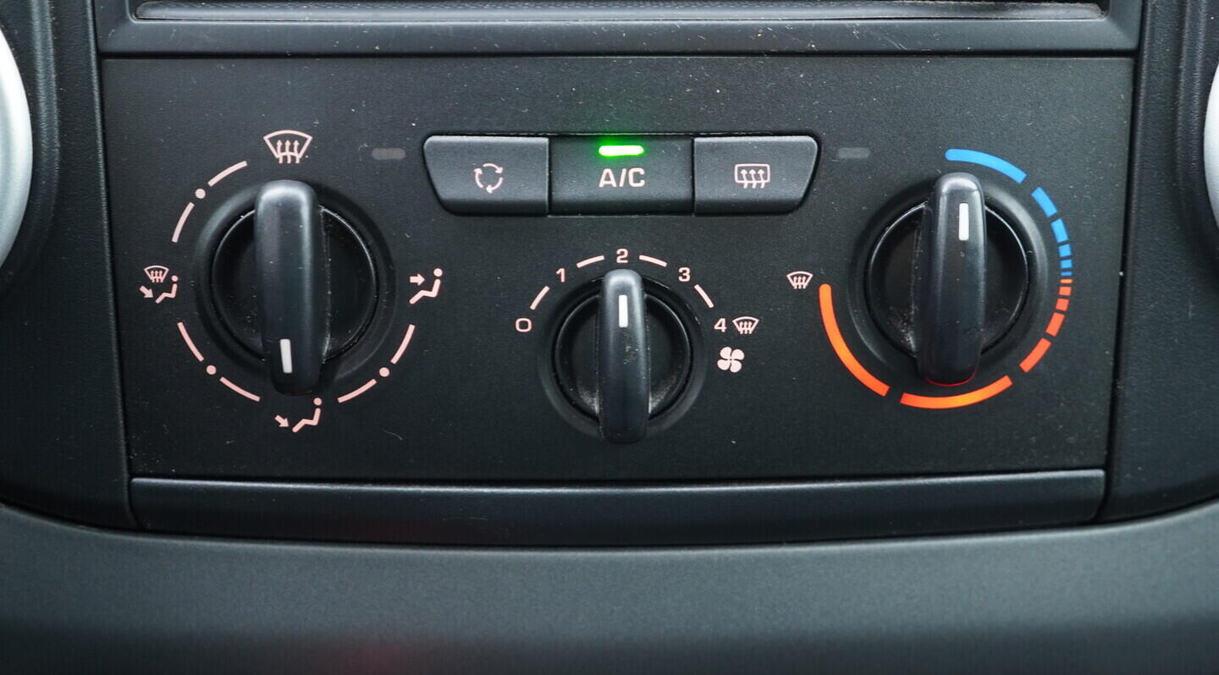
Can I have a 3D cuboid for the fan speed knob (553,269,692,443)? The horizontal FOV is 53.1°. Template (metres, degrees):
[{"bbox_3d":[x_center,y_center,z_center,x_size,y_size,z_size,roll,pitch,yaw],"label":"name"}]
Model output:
[{"bbox_3d":[0.003,0.004,0.245,0.029,0.034,0.015,0,10,0],"label":"fan speed knob"}]

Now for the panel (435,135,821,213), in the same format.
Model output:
[{"bbox_3d":[0.003,-0.033,0.245,0.079,0.016,0.008,0,10,0],"label":"panel"}]

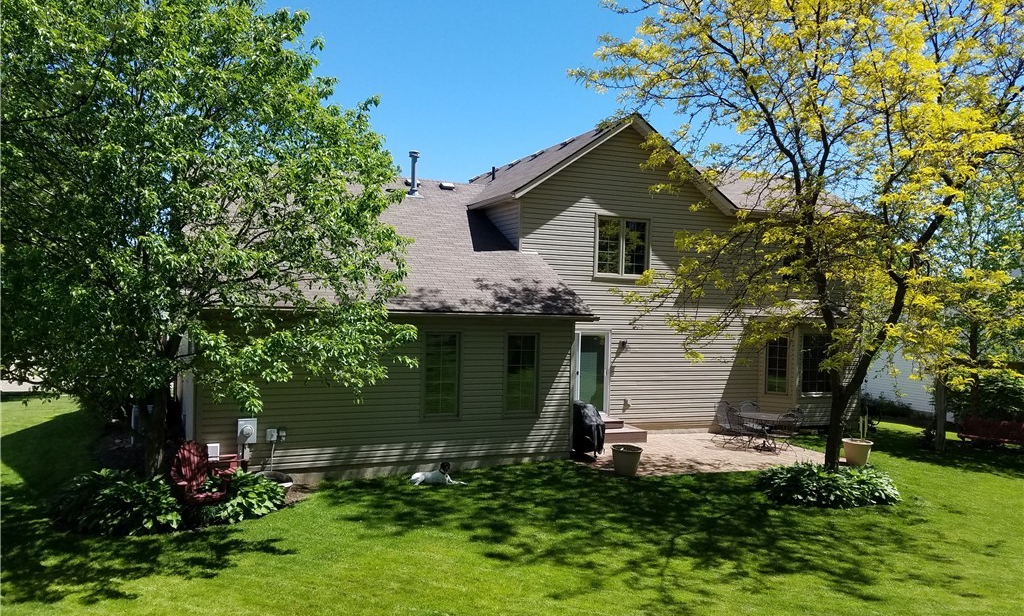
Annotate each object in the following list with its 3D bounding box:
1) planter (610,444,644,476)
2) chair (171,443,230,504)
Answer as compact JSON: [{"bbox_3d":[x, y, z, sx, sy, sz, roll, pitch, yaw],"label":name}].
[{"bbox_3d":[2.146,2.824,14.237,0.610,0.475,0.610,2,1,0],"label":"planter"},{"bbox_3d":[-4.716,2.576,11.633,0.750,0.950,0.900,1,1,-35],"label":"chair"}]

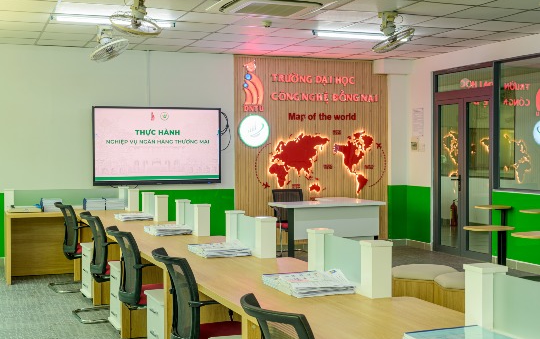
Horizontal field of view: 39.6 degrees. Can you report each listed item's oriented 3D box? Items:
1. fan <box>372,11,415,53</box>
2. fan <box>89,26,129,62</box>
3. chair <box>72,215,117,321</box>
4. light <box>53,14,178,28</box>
[{"bbox_3d":[1.186,-1.330,7.224,0.400,0.390,0.410,0,1,0],"label":"fan"},{"bbox_3d":[-1.747,-1.352,8.106,0.410,0.390,0.420,0,1,0],"label":"fan"},{"bbox_3d":[-1.357,0.802,6.436,0.600,0.900,0.550,-1,1,-25],"label":"chair"},{"bbox_3d":[-1.512,-1.465,7.368,1.230,0.070,0.090,-1,1,-22],"label":"light"}]

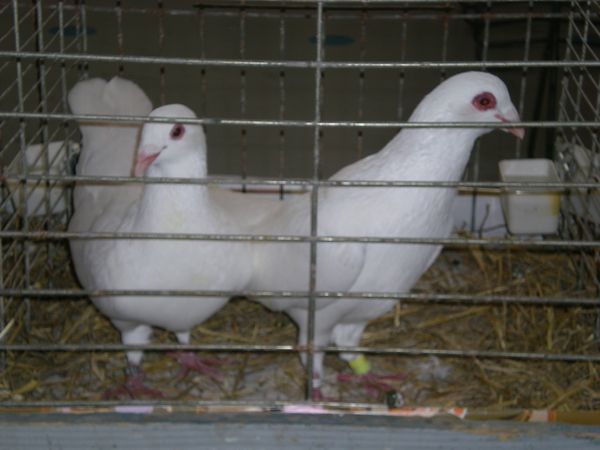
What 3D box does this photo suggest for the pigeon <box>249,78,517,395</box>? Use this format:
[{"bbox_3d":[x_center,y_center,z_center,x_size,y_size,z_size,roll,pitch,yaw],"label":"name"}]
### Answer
[{"bbox_3d":[0.038,0.005,1.193,0.280,0.248,0.125,6,16,17],"label":"pigeon"}]

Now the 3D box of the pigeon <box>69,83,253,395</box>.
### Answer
[{"bbox_3d":[-0.123,0.002,1.232,0.125,0.228,0.195,-5,16,-21],"label":"pigeon"}]

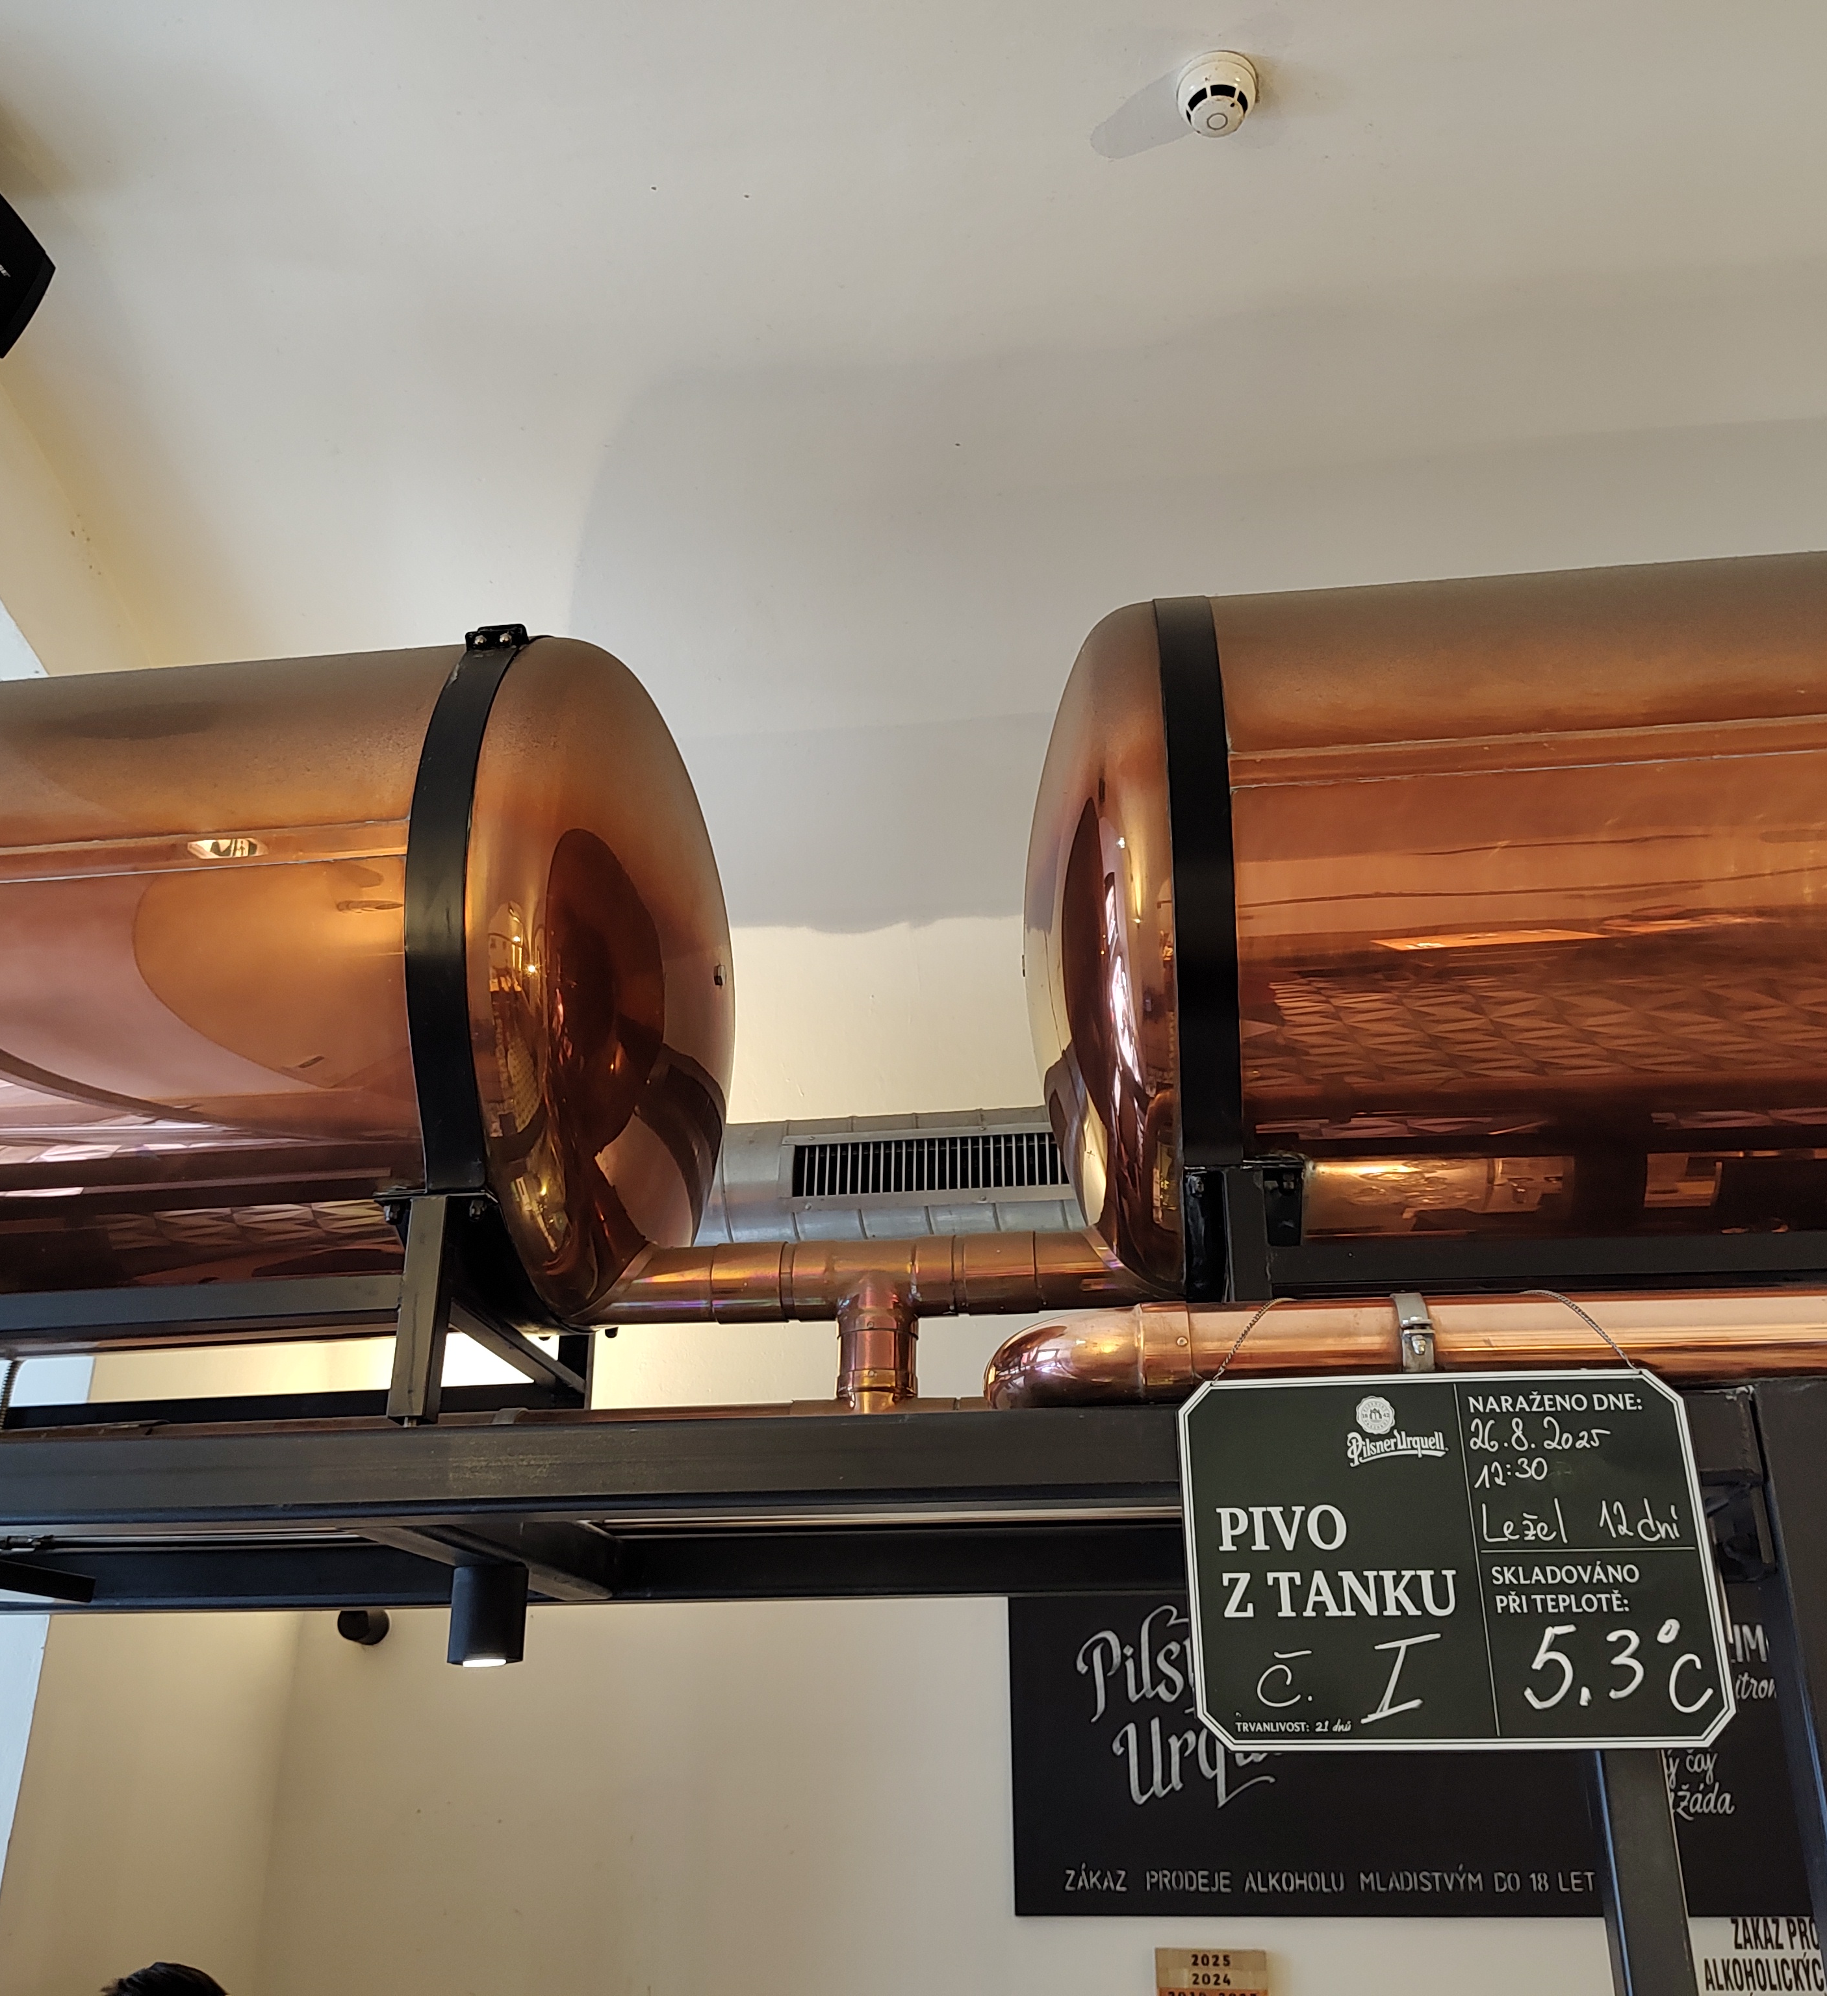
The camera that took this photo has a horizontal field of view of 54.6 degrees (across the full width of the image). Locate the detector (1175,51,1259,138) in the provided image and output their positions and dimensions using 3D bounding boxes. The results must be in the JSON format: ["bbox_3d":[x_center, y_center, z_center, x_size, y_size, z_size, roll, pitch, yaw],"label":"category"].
[{"bbox_3d":[0.414,-1.208,2.388,0.109,0.061,0.109,-3,-27,6],"label":"detector"}]

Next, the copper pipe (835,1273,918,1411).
[{"bbox_3d":[-0.040,0.390,1.942,0.088,0.160,0.088,-3,-22,6],"label":"copper pipe"}]

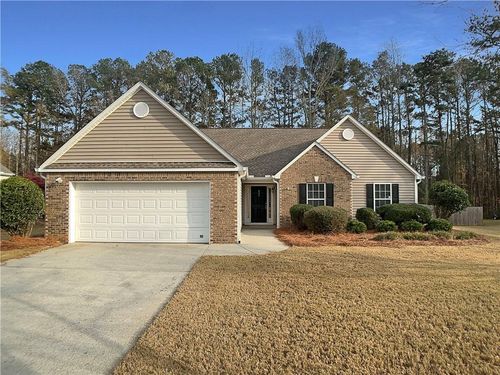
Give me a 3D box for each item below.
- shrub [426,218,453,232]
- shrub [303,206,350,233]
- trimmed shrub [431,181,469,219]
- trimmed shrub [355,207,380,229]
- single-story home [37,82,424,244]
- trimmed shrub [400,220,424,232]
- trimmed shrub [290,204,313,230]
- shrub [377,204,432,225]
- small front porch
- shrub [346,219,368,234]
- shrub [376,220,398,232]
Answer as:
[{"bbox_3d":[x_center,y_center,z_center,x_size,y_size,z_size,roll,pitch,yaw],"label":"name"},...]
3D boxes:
[{"bbox_3d":[8.599,1.736,18.371,1.200,0.600,1.050,0,-1,0],"label":"shrub"},{"bbox_3d":[3.367,1.425,17.777,1.900,1.200,1.500,0,-1,0],"label":"shrub"},{"bbox_3d":[10.781,0.899,21.787,2.050,2.400,2.000,0,-1,0],"label":"trimmed shrub"},{"bbox_3d":[5.568,1.512,18.976,1.150,1.070,1.100,0,-1,0],"label":"trimmed shrub"},{"bbox_3d":[0.620,-0.828,21.719,16.000,5.850,15.800,0,-1,0],"label":"single-story home"},{"bbox_3d":[7.331,1.765,18.271,1.050,0.540,0.950,0,-1,0],"label":"trimmed shrub"},{"bbox_3d":[2.464,1.434,18.777,1.200,1.220,1.150,0,-1,0],"label":"trimmed shrub"},{"bbox_3d":[7.297,1.424,19.077,2.600,1.250,1.500,0,-1,0],"label":"shrub"},{"bbox_3d":[0.566,0.883,21.187,1.850,2.350,2.100,0,-1,0],"label":"small front porch"},{"bbox_3d":[4.710,1.715,17.772,0.900,0.620,0.880,0,-1,0],"label":"shrub"},{"bbox_3d":[6.200,1.765,18.271,0.950,0.540,0.900,0,-1,0],"label":"shrub"}]

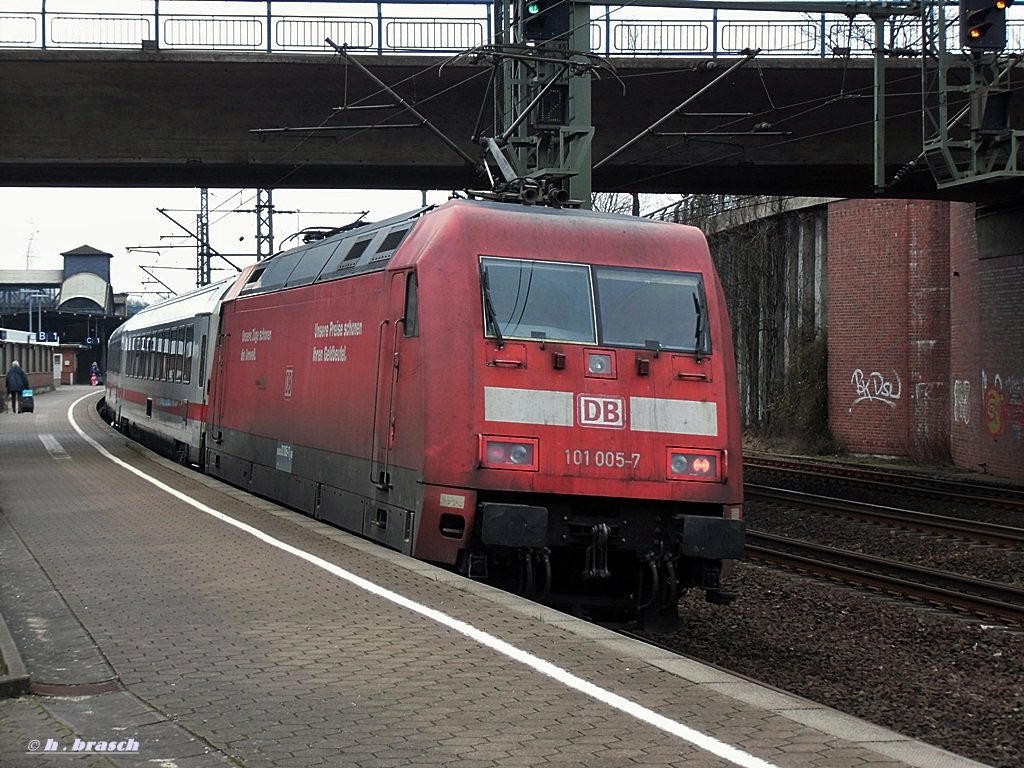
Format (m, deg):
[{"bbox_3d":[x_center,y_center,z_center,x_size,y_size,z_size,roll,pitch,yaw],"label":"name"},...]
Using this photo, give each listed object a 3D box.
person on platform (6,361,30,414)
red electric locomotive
[{"bbox_3d":[-15.541,0.104,80.000,0.640,1.660,0.450,0,1,-7],"label":"person on platform"},{"bbox_3d":[-1.256,0.214,30.542,2.970,3.900,19.100,4,0,-13],"label":"red electric locomotive"}]

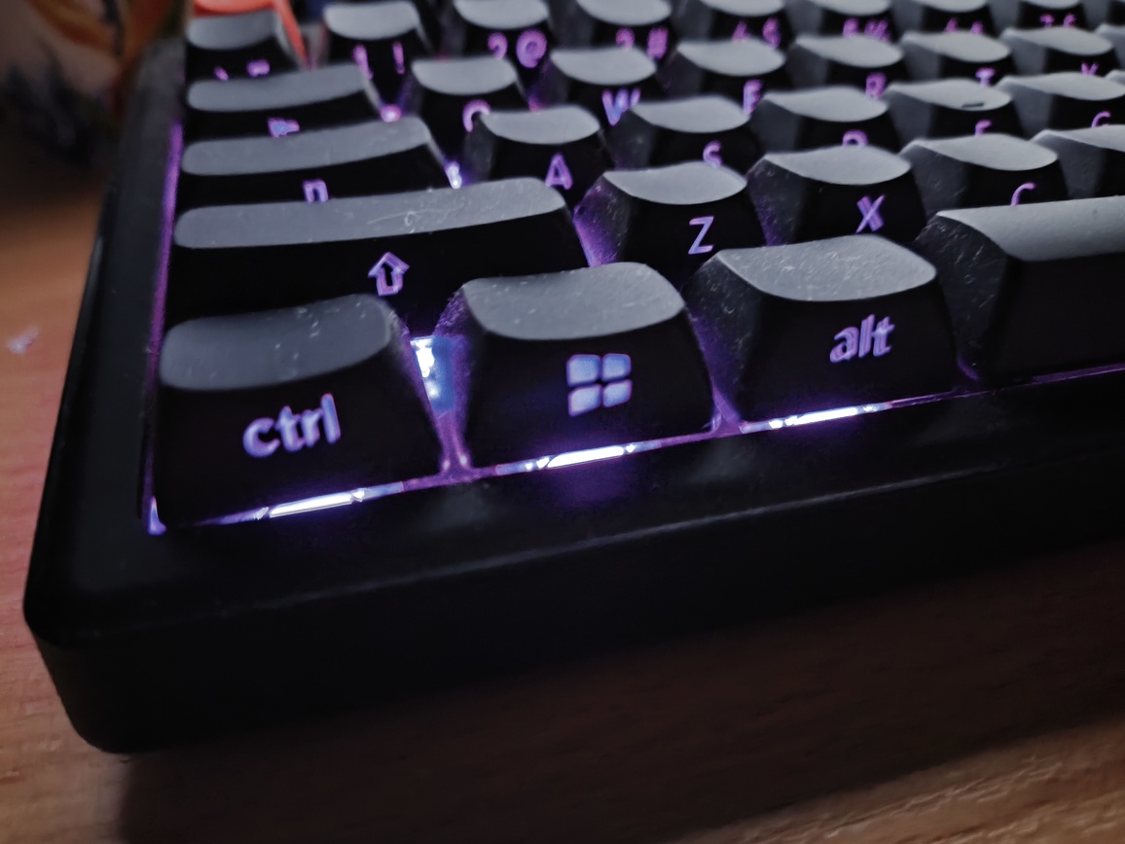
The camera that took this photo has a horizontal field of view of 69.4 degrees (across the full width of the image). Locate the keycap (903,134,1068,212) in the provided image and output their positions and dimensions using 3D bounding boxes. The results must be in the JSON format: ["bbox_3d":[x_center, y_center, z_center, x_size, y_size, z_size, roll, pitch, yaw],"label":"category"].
[{"bbox_3d":[0.048,-0.027,0.096,0.018,0.011,0.018,-10,44,-14],"label":"keycap"}]

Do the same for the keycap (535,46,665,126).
[{"bbox_3d":[0.005,-0.046,0.115,0.018,0.010,0.018,-10,44,-14],"label":"keycap"}]

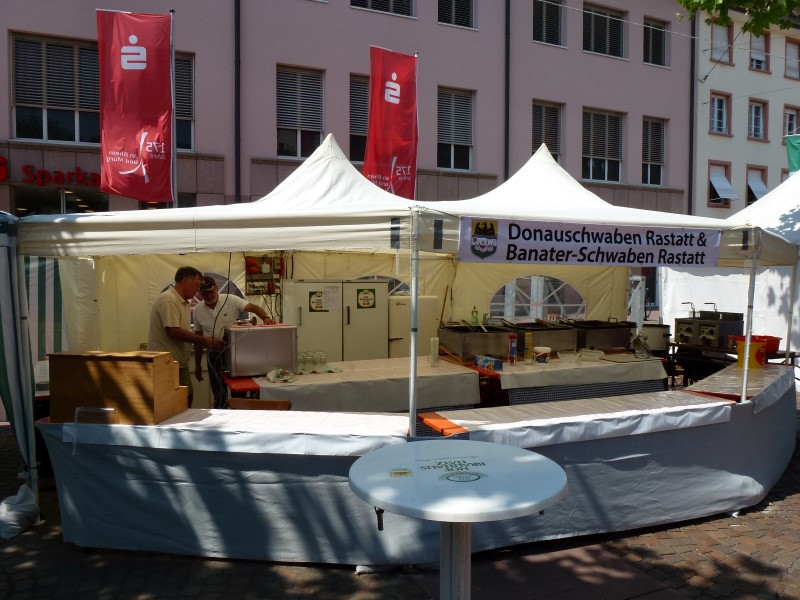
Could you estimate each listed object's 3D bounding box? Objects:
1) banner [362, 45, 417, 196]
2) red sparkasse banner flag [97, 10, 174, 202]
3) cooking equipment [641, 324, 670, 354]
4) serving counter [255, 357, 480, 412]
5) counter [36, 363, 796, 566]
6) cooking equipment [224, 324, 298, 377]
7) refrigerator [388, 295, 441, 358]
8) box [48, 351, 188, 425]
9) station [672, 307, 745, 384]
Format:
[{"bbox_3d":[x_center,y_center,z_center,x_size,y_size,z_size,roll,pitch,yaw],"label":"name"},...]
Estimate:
[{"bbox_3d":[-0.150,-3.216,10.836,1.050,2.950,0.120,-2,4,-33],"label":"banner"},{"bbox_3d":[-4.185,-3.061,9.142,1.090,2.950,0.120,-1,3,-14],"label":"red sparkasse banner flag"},{"bbox_3d":[3.001,0.458,6.787,0.335,0.350,0.335,-1,3,-17],"label":"cooking equipment"},{"bbox_3d":[-0.442,1.024,5.306,2.150,0.770,1.000,-1,3,-17],"label":"serving counter"},{"bbox_3d":[0.979,1.076,4.288,6.500,0.780,1.550,-1,3,-20],"label":"counter"},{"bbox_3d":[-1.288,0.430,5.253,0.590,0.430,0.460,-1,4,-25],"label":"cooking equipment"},{"bbox_3d":[0.083,0.622,7.237,0.600,1.360,0.600,-1,3,-16],"label":"refrigerator"},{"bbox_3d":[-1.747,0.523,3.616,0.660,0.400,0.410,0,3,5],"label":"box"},{"bbox_3d":[3.848,0.696,7.151,0.430,1.200,0.600,-1,4,-26],"label":"station"}]

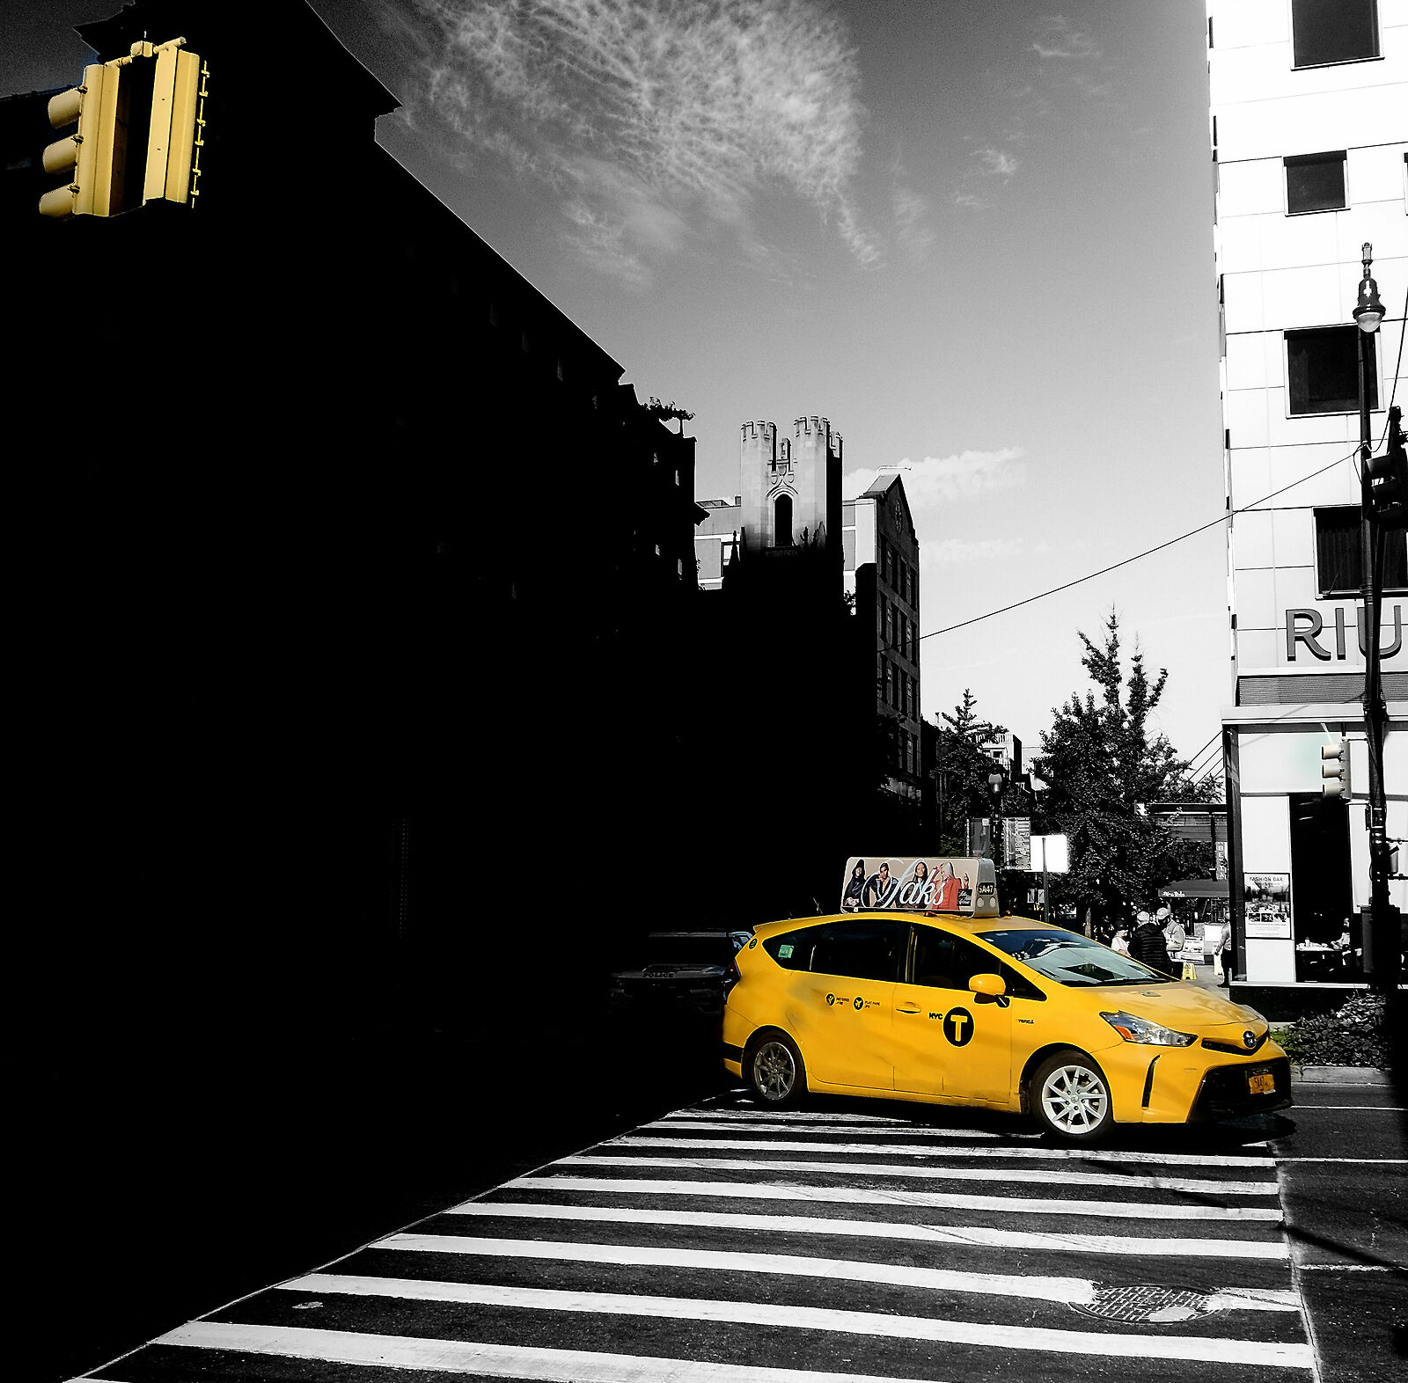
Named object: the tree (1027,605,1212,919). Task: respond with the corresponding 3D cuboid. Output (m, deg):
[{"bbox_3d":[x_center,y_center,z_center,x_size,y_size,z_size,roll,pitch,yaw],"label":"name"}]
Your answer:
[{"bbox_3d":[10.200,2.350,38.500,4.200,8.600,4.100,-3,-7,18],"label":"tree"}]

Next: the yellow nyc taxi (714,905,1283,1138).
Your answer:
[{"bbox_3d":[2.180,2.560,12.630,4.630,1.575,1.800,-7,-10,43],"label":"yellow nyc taxi"}]

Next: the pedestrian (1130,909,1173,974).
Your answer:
[{"bbox_3d":[6.980,4.270,24.700,0.580,1.690,0.420,1,-7,-14],"label":"pedestrian"}]

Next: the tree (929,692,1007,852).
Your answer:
[{"bbox_3d":[13.100,5.700,78.000,4.000,11.800,4.000,-3,-7,18],"label":"tree"}]

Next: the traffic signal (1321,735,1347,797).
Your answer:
[{"bbox_3d":[7.760,0.930,19.500,0.340,0.780,0.270,-2,-7,17],"label":"traffic signal"}]

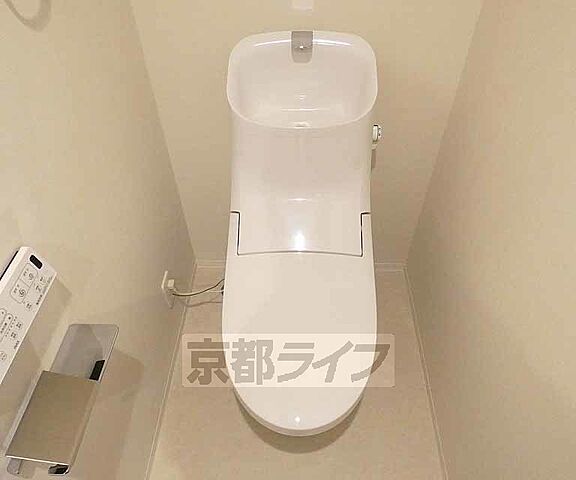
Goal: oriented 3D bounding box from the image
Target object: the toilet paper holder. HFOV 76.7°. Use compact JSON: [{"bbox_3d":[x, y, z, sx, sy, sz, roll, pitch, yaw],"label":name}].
[{"bbox_3d":[-0.348,0.246,0.592,0.097,0.060,0.215,1,46,2],"label":"toilet paper holder"}]

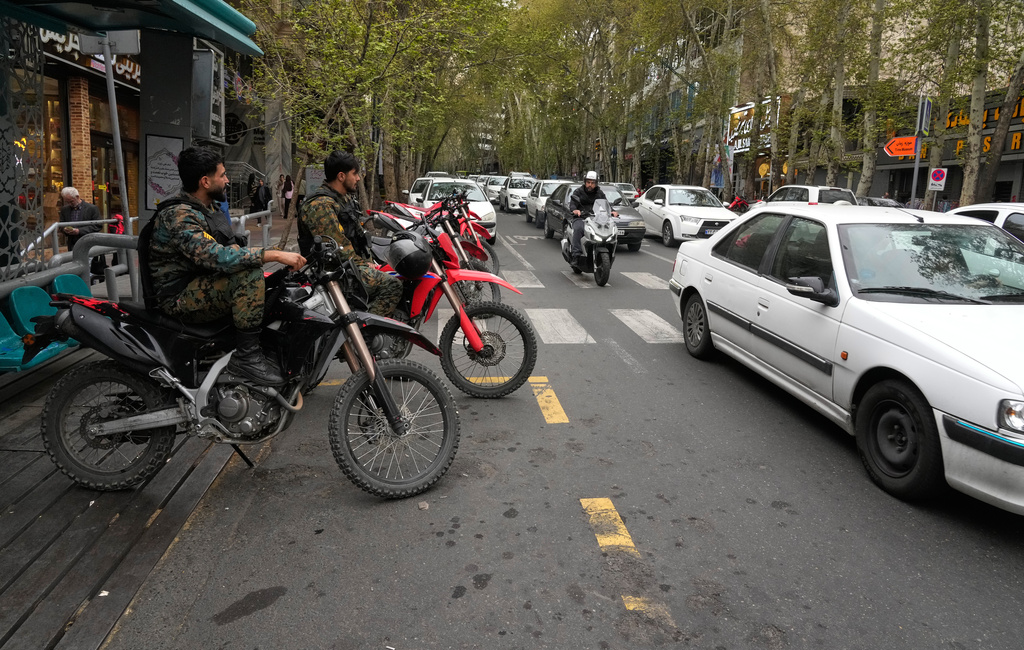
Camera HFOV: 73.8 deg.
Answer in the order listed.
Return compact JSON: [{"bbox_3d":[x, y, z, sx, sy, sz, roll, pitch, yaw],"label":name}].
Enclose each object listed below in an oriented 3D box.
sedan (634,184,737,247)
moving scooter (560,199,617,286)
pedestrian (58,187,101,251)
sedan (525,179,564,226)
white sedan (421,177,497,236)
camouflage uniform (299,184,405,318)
[{"bbox_3d":[4.346,-2.850,17.326,1.750,1.460,4.500,0,12,-4],"label":"sedan"},{"bbox_3d":[1.224,-1.298,10.470,0.740,1.200,1.930,-1,11,-10],"label":"moving scooter"},{"bbox_3d":[-5.171,-0.811,8.246,0.520,1.680,0.420,1,10,-2],"label":"pedestrian"},{"bbox_3d":[1.440,-3.893,21.640,1.640,1.450,4.050,0,13,-7],"label":"sedan"},{"bbox_3d":[-1.321,-2.819,16.760,1.660,1.440,3.950,0,12,-7],"label":"white sedan"},{"bbox_3d":[-1.112,-0.465,4.700,0.700,0.970,0.580,1,11,-3],"label":"camouflage uniform"}]

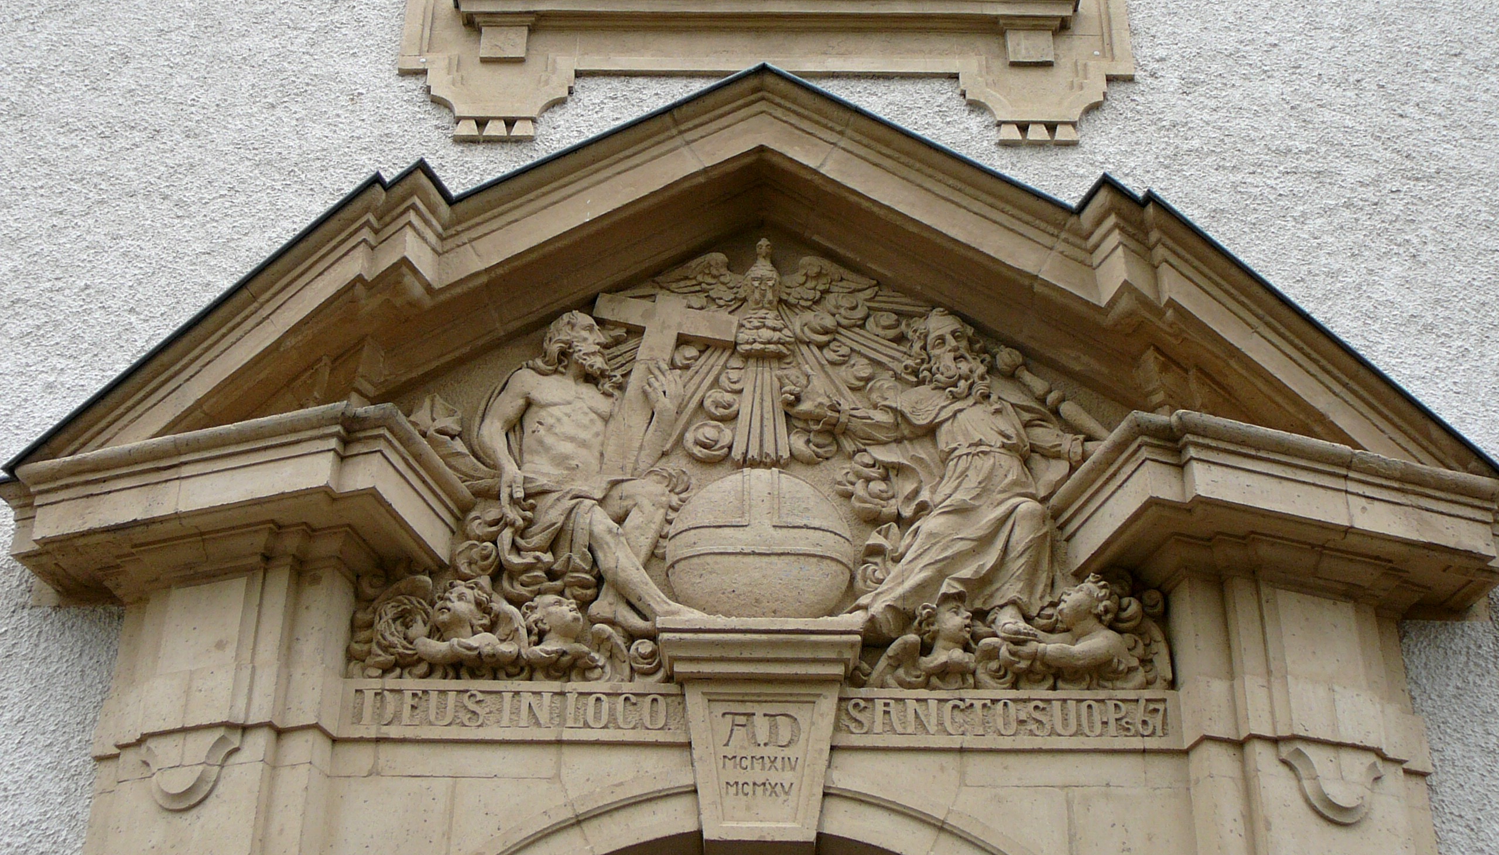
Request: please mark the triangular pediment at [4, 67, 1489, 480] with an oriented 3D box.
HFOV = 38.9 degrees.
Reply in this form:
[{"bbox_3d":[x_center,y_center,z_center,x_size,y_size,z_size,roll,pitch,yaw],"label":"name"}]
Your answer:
[{"bbox_3d":[0.004,-0.502,7.167,4.740,1.580,0.790,0,-32,1],"label":"triangular pediment"}]

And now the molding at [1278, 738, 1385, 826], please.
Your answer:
[{"bbox_3d":[1.764,1.097,6.410,0.360,0.255,0.065,11,-34,-15],"label":"molding"}]

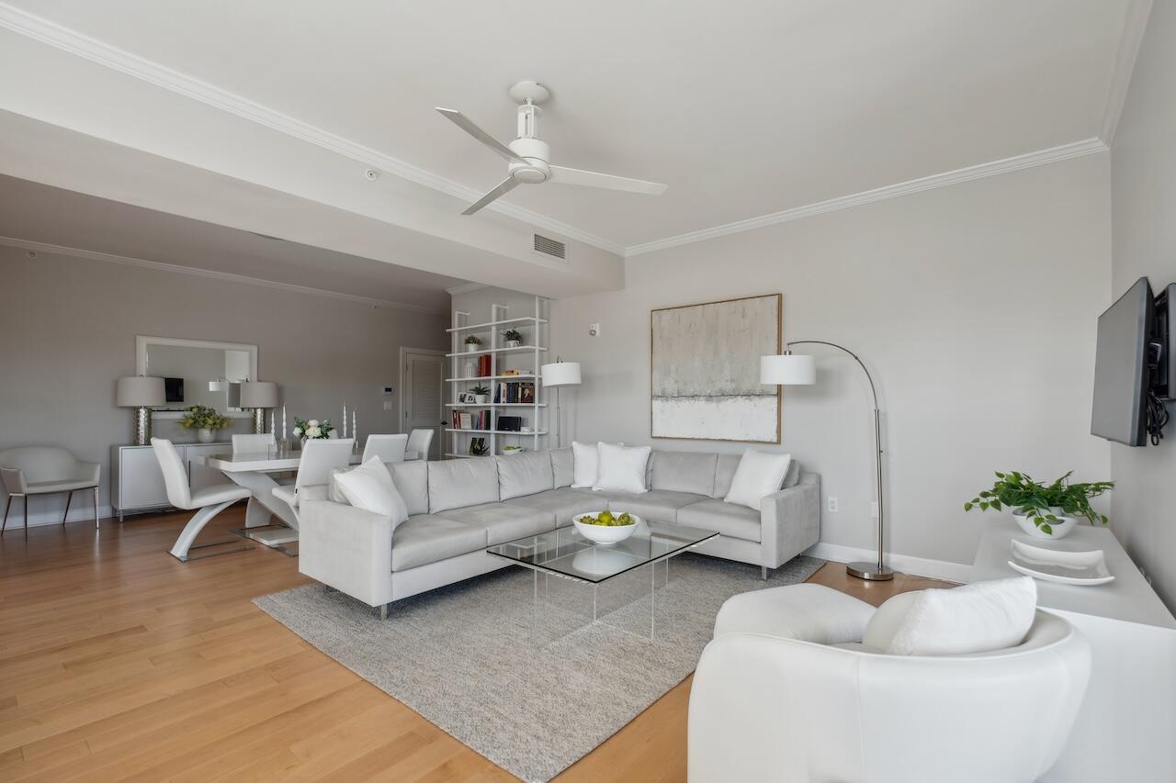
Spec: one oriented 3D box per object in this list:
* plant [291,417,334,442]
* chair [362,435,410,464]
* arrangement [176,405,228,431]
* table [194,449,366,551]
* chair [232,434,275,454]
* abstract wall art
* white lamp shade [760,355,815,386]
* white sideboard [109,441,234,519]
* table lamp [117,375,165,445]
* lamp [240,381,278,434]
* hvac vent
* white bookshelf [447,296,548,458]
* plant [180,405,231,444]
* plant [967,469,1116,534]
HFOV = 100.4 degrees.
[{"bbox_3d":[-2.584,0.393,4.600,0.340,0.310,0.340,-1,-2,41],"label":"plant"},{"bbox_3d":[-2.042,0.869,4.625,0.570,0.965,0.430,-2,-2,39],"label":"chair"},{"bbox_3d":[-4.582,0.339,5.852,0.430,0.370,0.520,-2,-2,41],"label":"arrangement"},{"bbox_3d":[-2.570,0.954,4.591,0.960,0.756,1.536,-1,-2,41],"label":"table"},{"bbox_3d":[-3.117,0.872,4.696,0.600,0.924,0.432,-1,-2,41],"label":"chair"},{"bbox_3d":[1.093,-0.179,4.385,1.220,1.245,0.050,-1,-2,36],"label":"abstract wall art"},{"bbox_3d":[1.531,-0.158,3.740,0.395,0.200,0.395,-1,-2,36],"label":"white lamp shade"},{"bbox_3d":[-4.571,1.001,5.843,0.430,0.785,1.520,-2,-2,41],"label":"white sideboard"},{"bbox_3d":[-4.951,0.210,5.436,0.395,0.775,0.395,-2,-2,41],"label":"table lamp"},{"bbox_3d":[-3.975,0.239,5.920,0.400,0.700,0.400,-1,-2,41],"label":"lamp"},{"bbox_3d":[-0.318,-1.229,4.172,0.030,0.152,0.405,-2,-2,41],"label":"hvac vent"},{"bbox_3d":[-1.120,0.169,5.868,1.480,2.430,0.300,-2,-2,39],"label":"white bookshelf"},{"bbox_3d":[-4.419,0.371,5.650,0.450,0.440,0.480,-1,-2,41],"label":"plant"},{"bbox_3d":[2.452,0.614,2.660,0.570,0.340,0.440,-1,-2,41],"label":"plant"}]

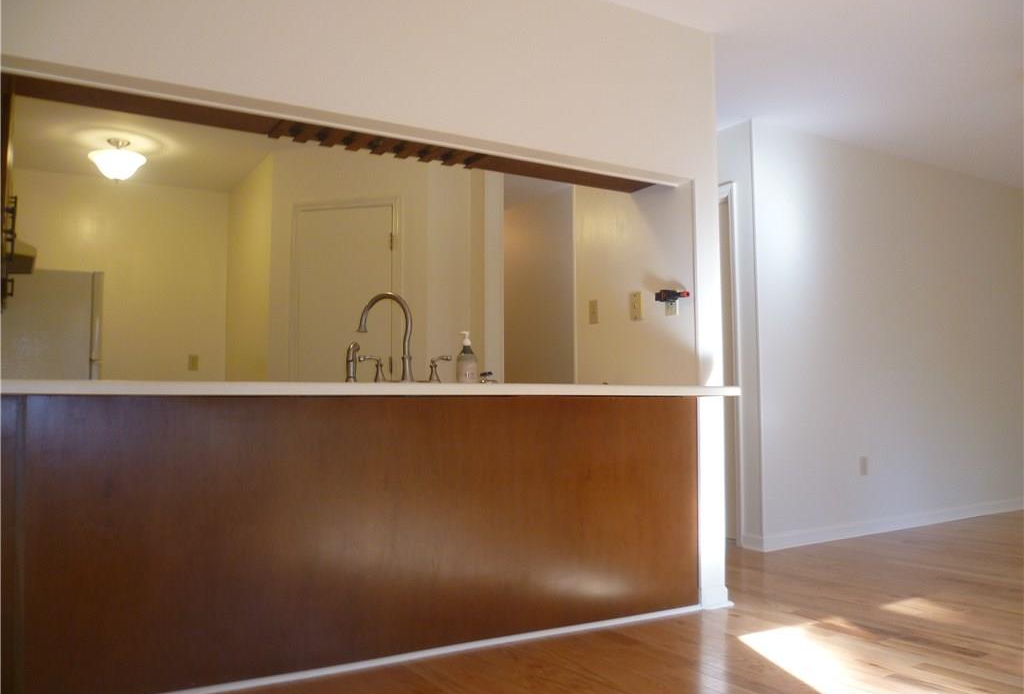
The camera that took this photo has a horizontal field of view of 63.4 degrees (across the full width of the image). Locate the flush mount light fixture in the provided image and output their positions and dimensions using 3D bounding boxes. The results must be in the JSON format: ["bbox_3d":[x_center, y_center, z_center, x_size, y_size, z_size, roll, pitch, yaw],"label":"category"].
[{"bbox_3d":[-2.381,-1.118,5.007,0.350,0.248,0.350,2,-5,-30],"label":"flush mount light fixture"}]

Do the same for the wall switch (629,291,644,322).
[{"bbox_3d":[0.571,-0.181,3.764,0.015,0.127,0.078,2,-5,-30],"label":"wall switch"}]

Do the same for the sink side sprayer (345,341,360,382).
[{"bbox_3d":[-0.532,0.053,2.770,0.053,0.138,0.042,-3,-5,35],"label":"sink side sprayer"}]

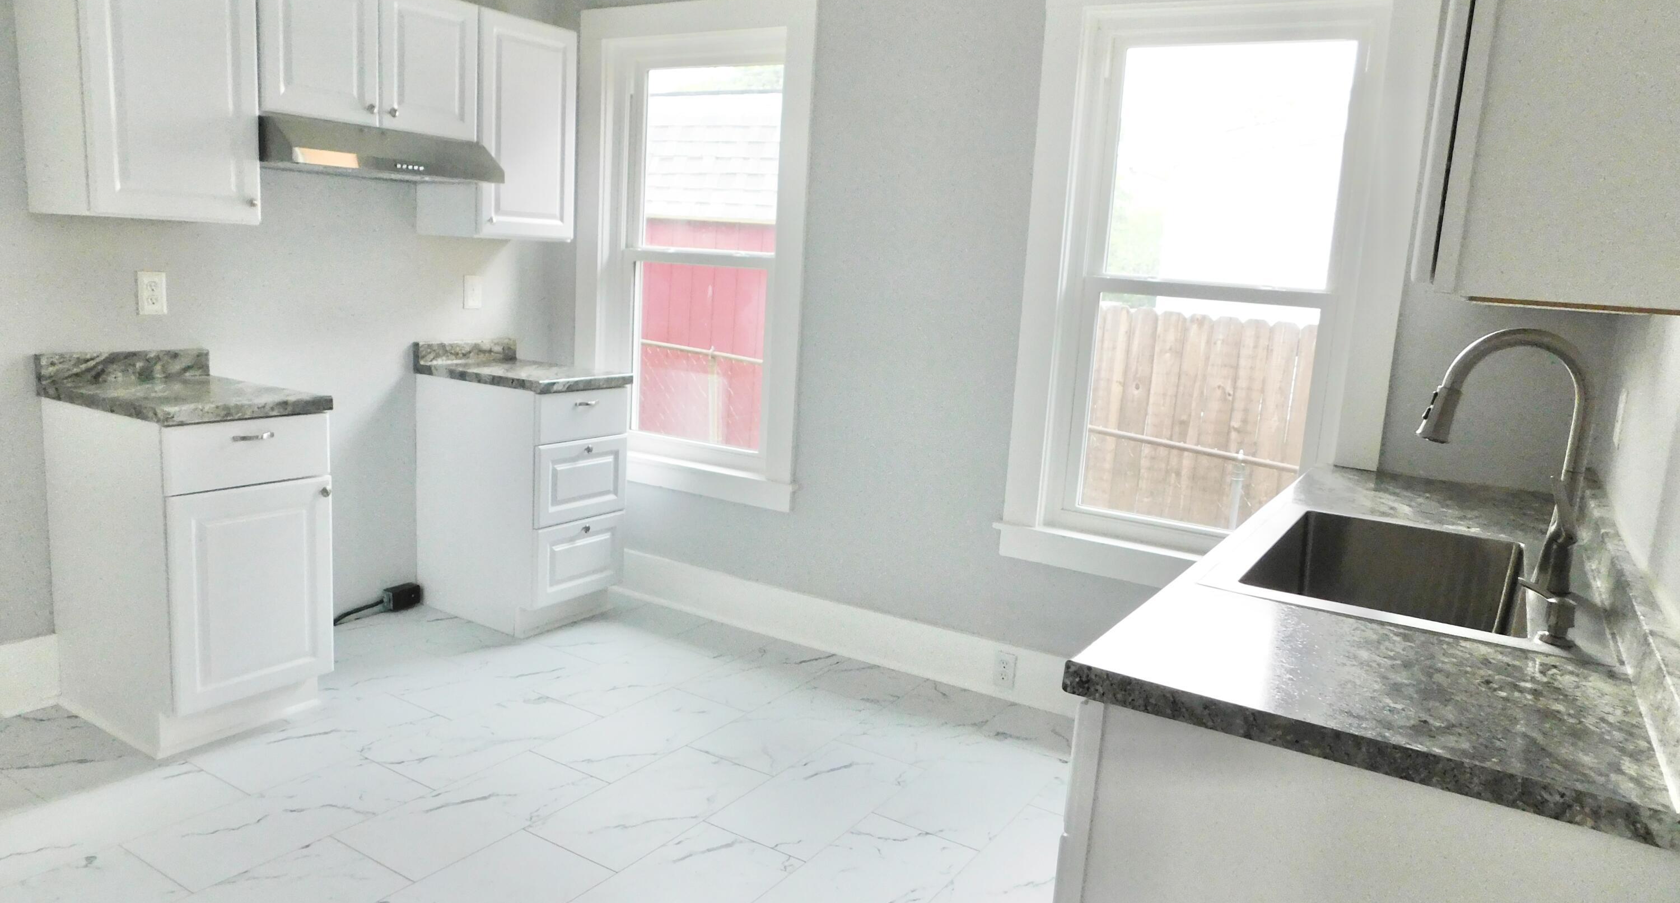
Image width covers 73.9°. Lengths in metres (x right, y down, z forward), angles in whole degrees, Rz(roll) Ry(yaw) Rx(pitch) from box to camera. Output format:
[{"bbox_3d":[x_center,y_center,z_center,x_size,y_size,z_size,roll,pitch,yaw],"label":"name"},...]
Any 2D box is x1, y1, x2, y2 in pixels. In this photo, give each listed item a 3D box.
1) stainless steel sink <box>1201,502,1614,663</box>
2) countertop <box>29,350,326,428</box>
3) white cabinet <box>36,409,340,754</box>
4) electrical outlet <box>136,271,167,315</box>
[{"bbox_3d":[1.018,0.307,2.020,0.560,0.220,0.838,10,11,31],"label":"stainless steel sink"},{"bbox_3d":[-1.799,-0.184,3.072,0.642,0.113,0.456,10,11,31],"label":"countertop"},{"bbox_3d":[-1.837,0.306,3.167,0.622,0.887,0.461,10,11,31],"label":"white cabinet"},{"bbox_3d":[-2.010,-0.461,3.264,0.010,0.120,0.077,10,11,31],"label":"electrical outlet"}]

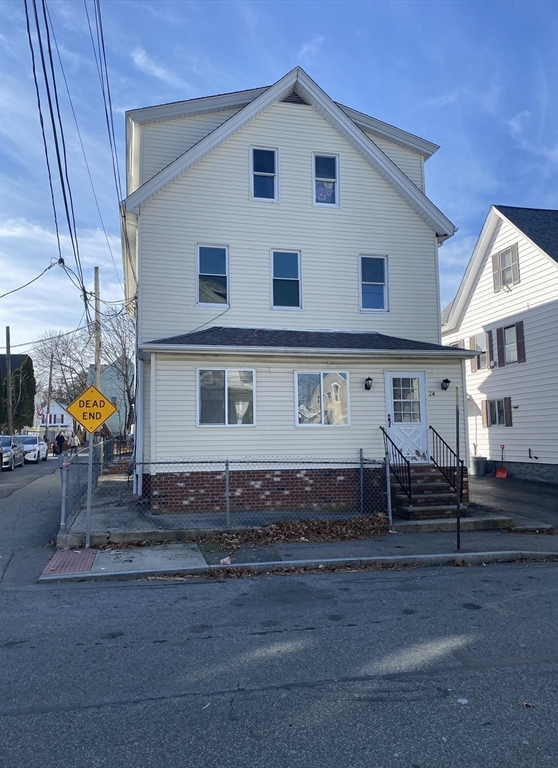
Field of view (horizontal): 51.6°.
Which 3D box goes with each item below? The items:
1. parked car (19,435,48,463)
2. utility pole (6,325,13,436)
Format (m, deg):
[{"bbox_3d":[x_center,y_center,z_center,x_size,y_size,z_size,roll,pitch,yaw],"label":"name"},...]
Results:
[{"bbox_3d":[-14.734,3.809,33.661,1.820,1.520,4.500,1,-5,-13],"label":"parked car"},{"bbox_3d":[-17.393,0.552,37.293,0.300,8.634,0.300,-3,-4,0],"label":"utility pole"}]

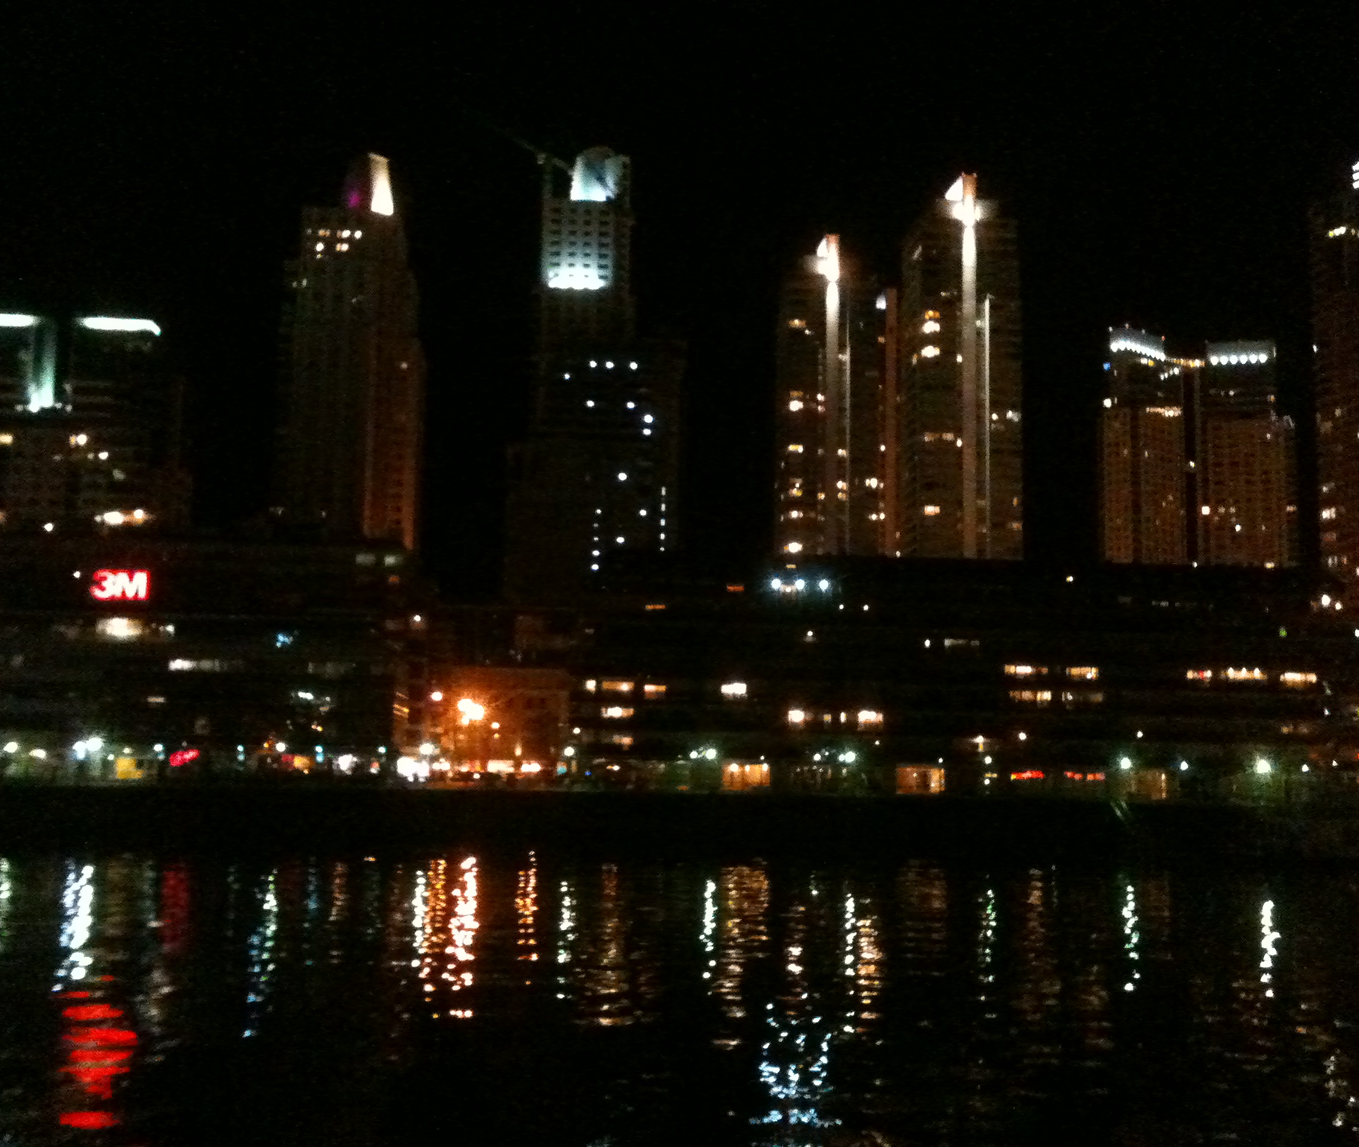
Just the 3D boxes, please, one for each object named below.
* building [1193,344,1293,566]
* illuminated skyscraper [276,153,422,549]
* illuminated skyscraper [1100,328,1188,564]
[{"bbox_3d":[203.390,-4.760,558.450,30.000,160.000,26.000,0,-7,10],"label":"building"},{"bbox_3d":[-80.270,-27.970,378.430,30.000,152.600,30.000,1,-7,-3],"label":"illuminated skyscraper"},{"bbox_3d":[163.820,-6.960,545.550,24.000,160.000,26.000,-6,-10,42],"label":"illuminated skyscraper"}]

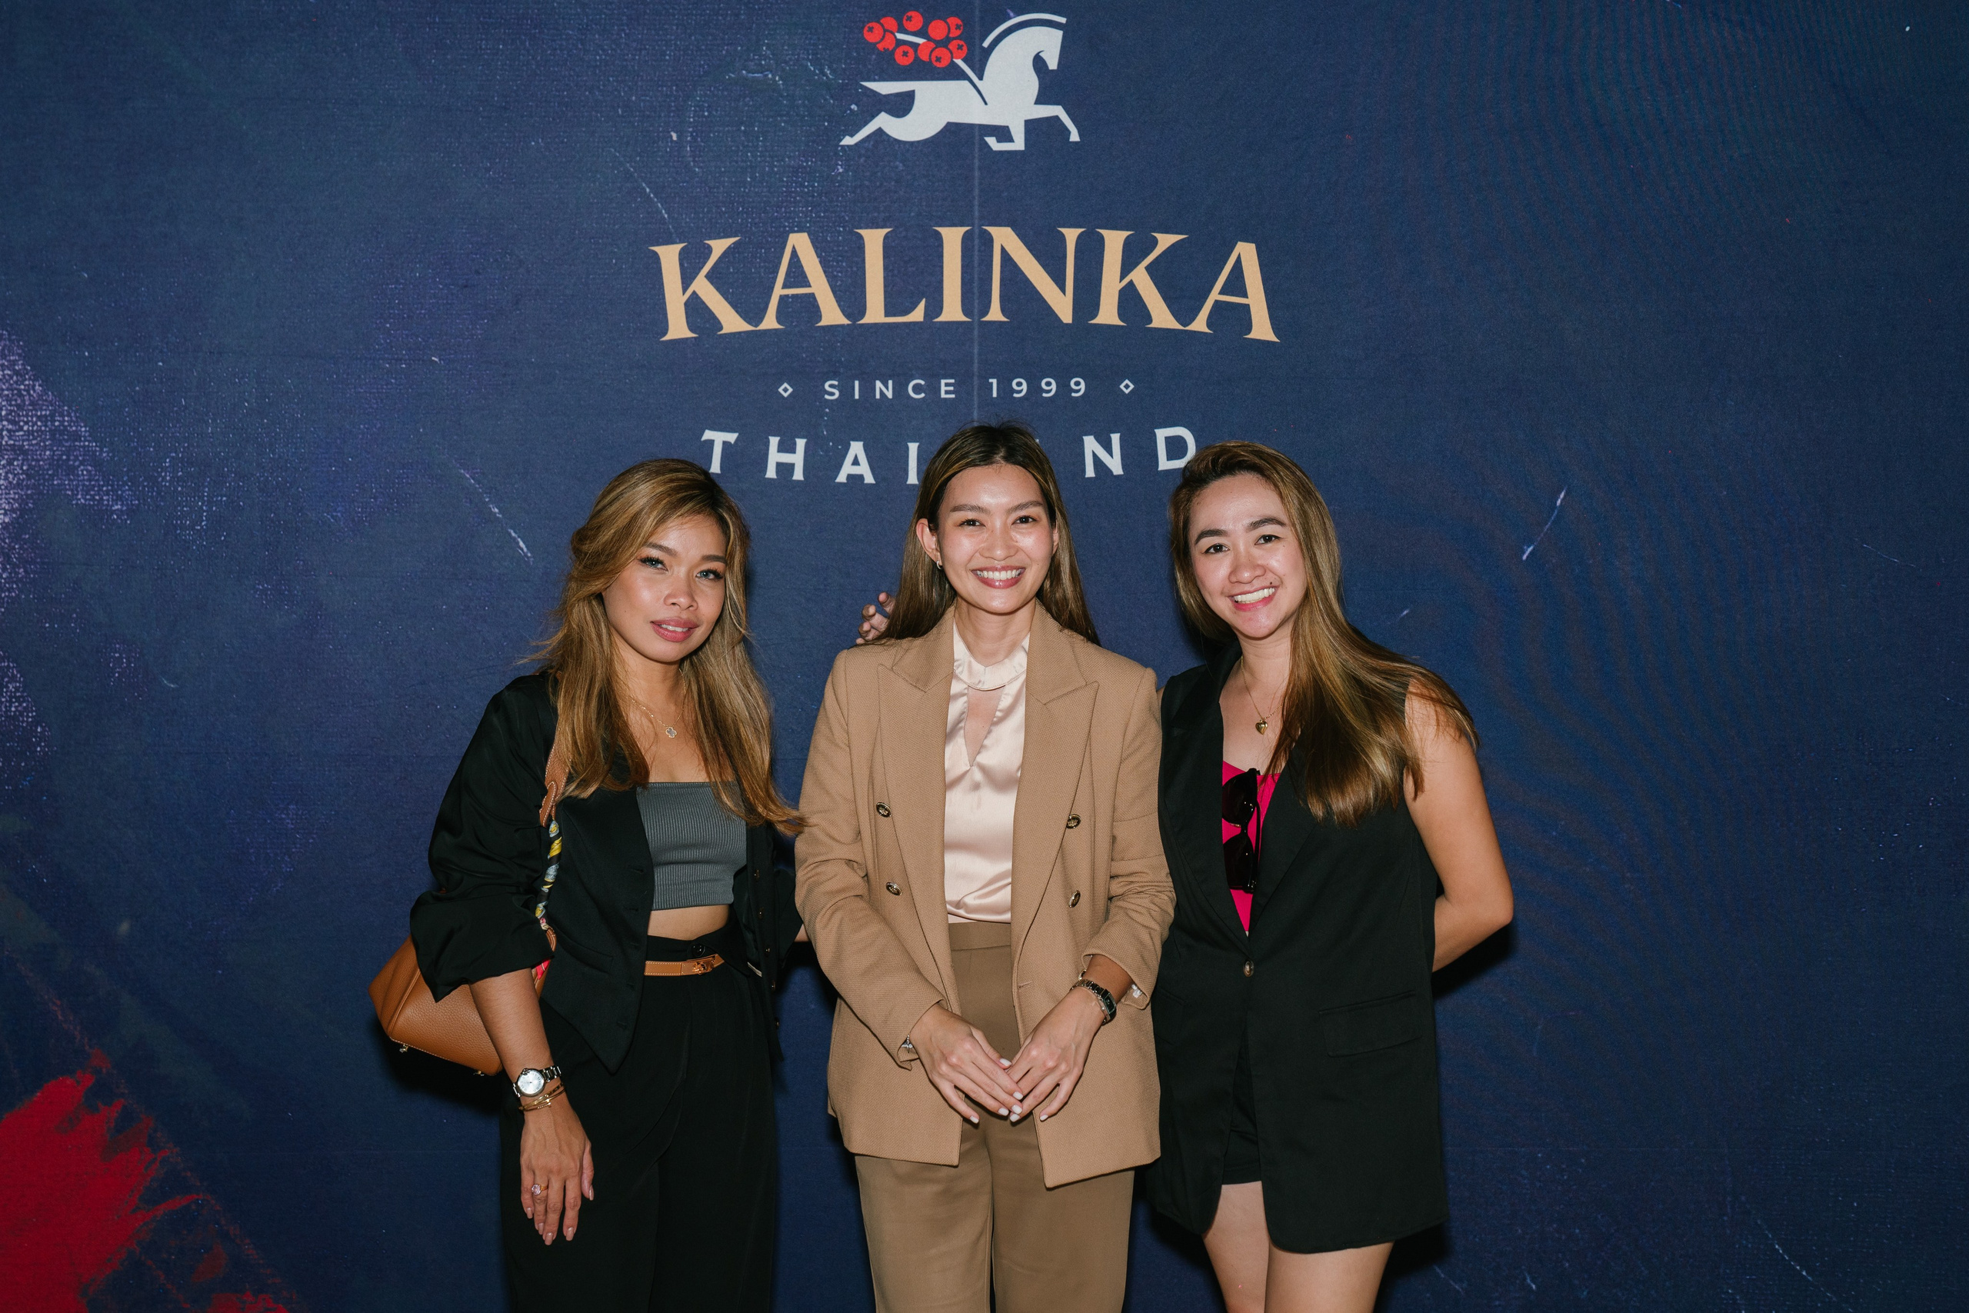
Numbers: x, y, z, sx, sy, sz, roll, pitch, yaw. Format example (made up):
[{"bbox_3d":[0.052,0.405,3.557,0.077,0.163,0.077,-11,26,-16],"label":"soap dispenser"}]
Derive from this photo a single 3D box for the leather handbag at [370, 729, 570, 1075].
[{"bbox_3d":[-0.567,0.231,3.660,0.160,0.430,0.270,16,-3,-16],"label":"leather handbag"}]

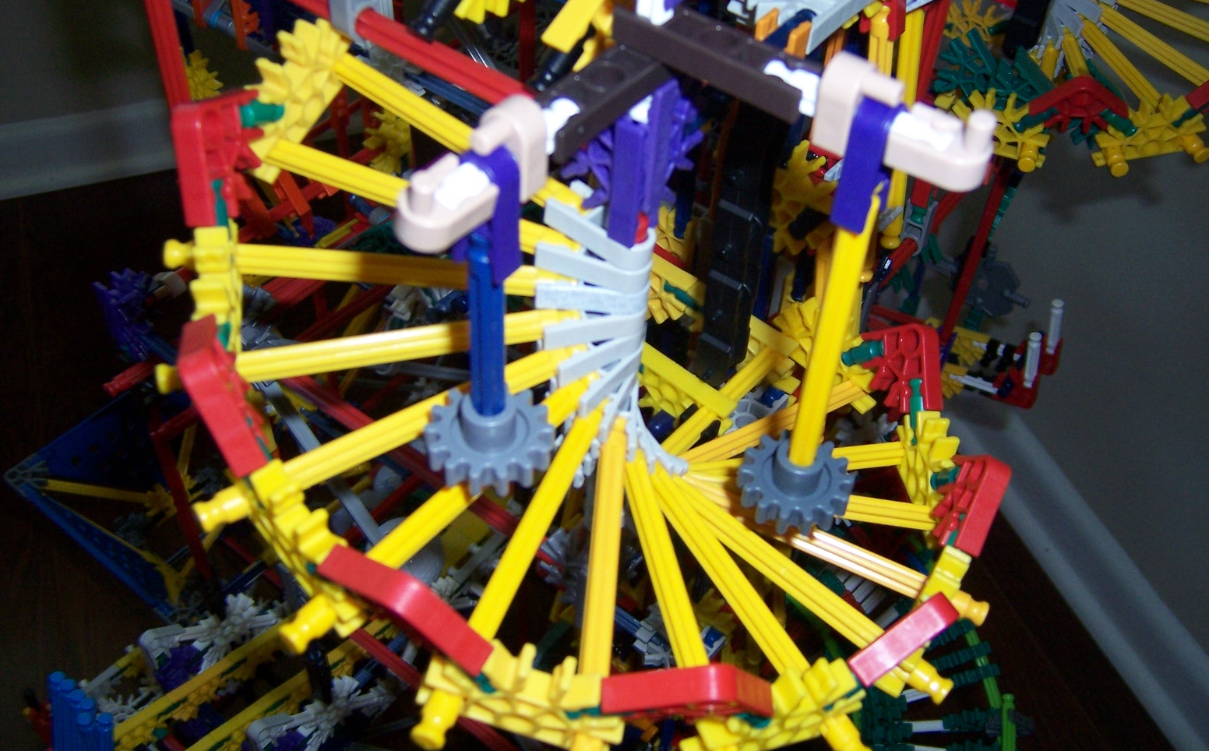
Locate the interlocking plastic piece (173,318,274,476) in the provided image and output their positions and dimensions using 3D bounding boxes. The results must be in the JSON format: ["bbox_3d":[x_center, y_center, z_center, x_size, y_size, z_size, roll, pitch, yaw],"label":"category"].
[{"bbox_3d":[-0.069,0.003,0.209,0.006,0.023,0.023,-21,23,-12],"label":"interlocking plastic piece"}]

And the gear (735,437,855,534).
[{"bbox_3d":[0.043,0.022,0.254,0.025,0.013,0.025,1,49,-1],"label":"gear"}]

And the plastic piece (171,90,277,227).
[{"bbox_3d":[-0.077,-0.044,0.233,0.006,0.023,0.023,3,19,9],"label":"plastic piece"}]

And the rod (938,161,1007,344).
[{"bbox_3d":[0.183,-0.060,0.564,0.006,0.130,0.006,28,52,21],"label":"rod"}]

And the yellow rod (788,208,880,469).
[{"bbox_3d":[0.043,-0.004,0.224,0.006,0.086,0.006,28,54,21],"label":"yellow rod"}]

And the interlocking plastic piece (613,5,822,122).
[{"bbox_3d":[0.019,-0.054,0.194,0.036,0.006,0.009,29,53,19],"label":"interlocking plastic piece"}]

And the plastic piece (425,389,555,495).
[{"bbox_3d":[-0.022,0.010,0.225,0.025,0.013,0.025,2,47,-2],"label":"plastic piece"}]

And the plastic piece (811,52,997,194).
[{"bbox_3d":[0.048,-0.039,0.180,0.028,0.016,0.009,29,53,19],"label":"plastic piece"}]

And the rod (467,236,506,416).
[{"bbox_3d":[-0.021,-0.006,0.207,0.006,0.054,0.006,32,53,23],"label":"rod"}]

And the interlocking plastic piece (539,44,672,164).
[{"bbox_3d":[0.000,-0.048,0.196,0.009,0.006,0.036,33,55,22],"label":"interlocking plastic piece"}]

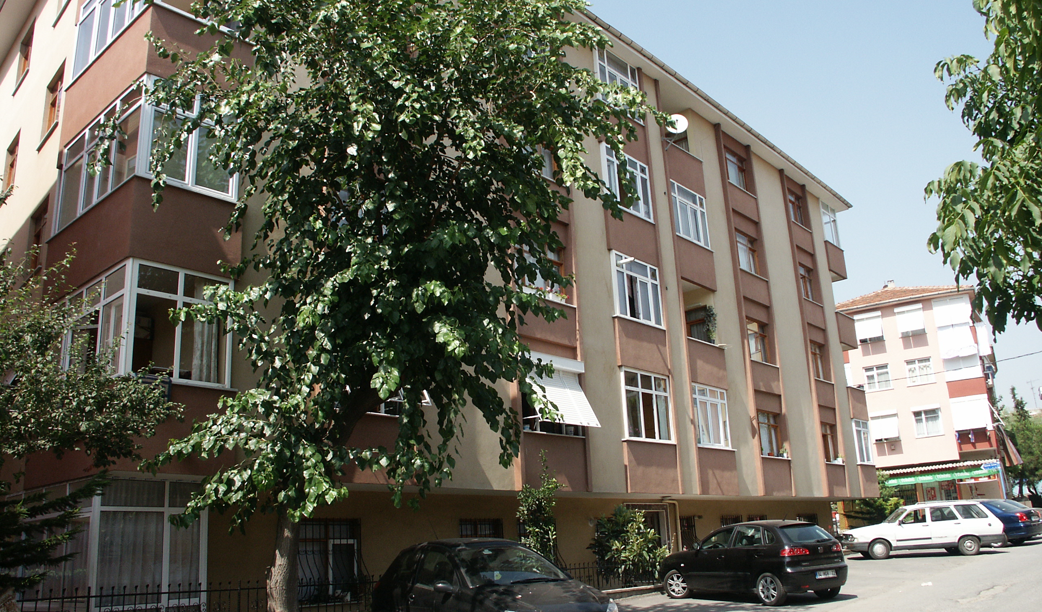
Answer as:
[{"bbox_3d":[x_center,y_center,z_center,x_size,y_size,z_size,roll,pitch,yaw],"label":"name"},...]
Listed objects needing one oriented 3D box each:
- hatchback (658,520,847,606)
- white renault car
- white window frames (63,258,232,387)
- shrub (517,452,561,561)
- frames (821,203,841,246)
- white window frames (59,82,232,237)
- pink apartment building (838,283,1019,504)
[{"bbox_3d":[4.434,5.058,16.749,1.700,1.440,3.950,7,-18,-31],"label":"hatchback"},{"bbox_3d":[11.253,6.326,23.824,4.380,1.450,1.630,-4,-16,6],"label":"white renault car"},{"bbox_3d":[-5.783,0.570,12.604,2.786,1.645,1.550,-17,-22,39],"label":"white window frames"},{"bbox_3d":[0.348,4.151,16.022,0.850,2.790,0.850,-3,-17,0],"label":"shrub"},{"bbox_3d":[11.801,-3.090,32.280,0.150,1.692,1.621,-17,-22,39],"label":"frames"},{"bbox_3d":[-5.981,-2.126,13.460,2.938,1.616,1.519,-17,-22,39],"label":"white window frames"},{"bbox_3d":[23.430,5.509,48.986,8.200,13.800,10.000,-13,-20,31],"label":"pink apartment building"}]

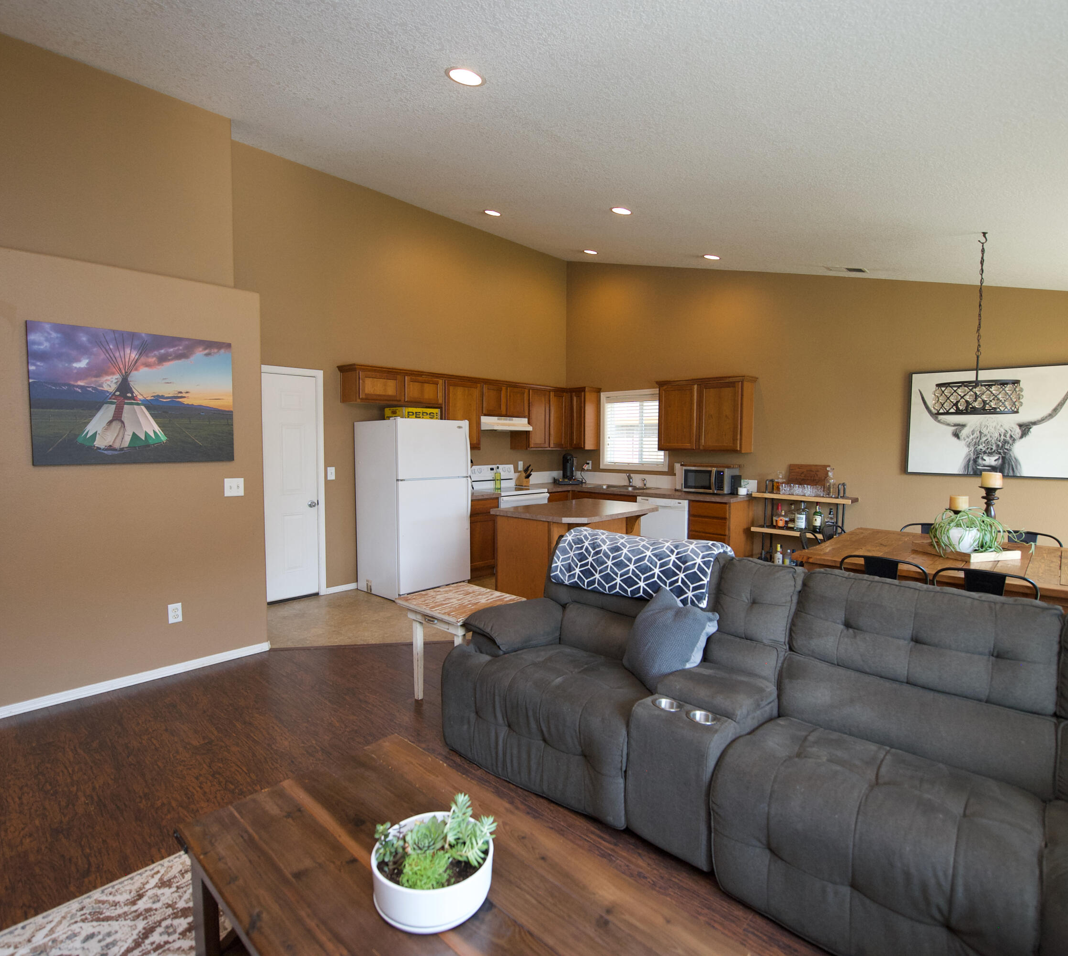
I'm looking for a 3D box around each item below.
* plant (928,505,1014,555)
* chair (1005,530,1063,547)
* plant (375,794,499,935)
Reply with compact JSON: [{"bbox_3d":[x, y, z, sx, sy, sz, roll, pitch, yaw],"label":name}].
[{"bbox_3d":[2.801,0.335,3.566,0.412,0.281,0.382,4,5,44],"label":"plant"},{"bbox_3d":[3.332,0.809,3.865,0.460,0.840,0.440,-3,5,-44],"label":"chair"},{"bbox_3d":[-0.212,0.823,1.250,0.265,0.175,0.265,0,3,1],"label":"plant"}]

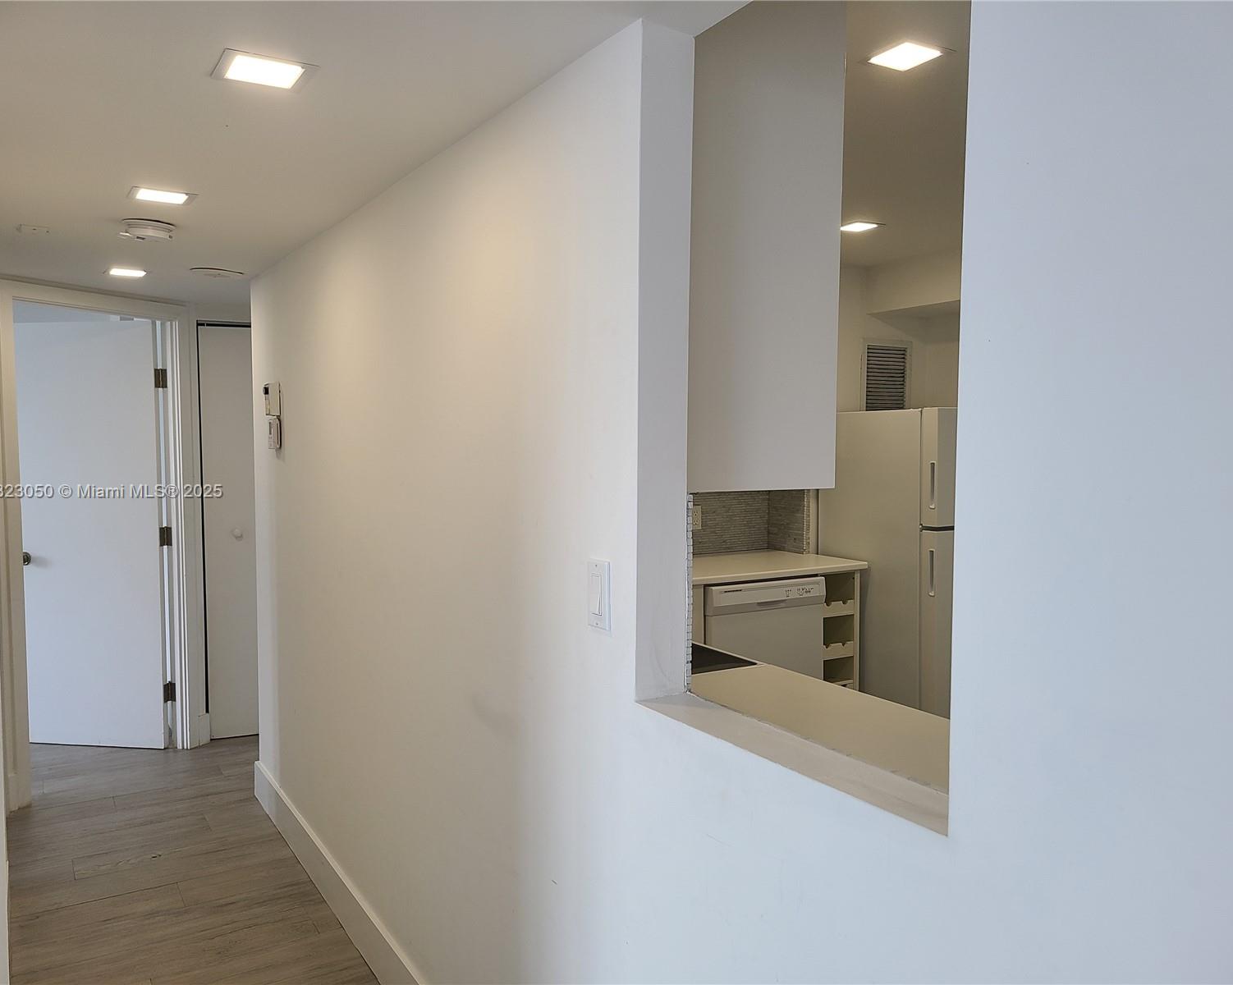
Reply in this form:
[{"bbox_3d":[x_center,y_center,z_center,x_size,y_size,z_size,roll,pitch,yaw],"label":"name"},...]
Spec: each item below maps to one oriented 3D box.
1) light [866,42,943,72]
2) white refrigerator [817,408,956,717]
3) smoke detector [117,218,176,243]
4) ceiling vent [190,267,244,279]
[{"bbox_3d":[0.644,-0.969,2.203,0.145,0.020,0.145,-2,4,-31],"label":"light"},{"bbox_3d":[1.486,0.424,4.766,0.730,1.630,0.750,-2,4,-31],"label":"white refrigerator"},{"bbox_3d":[-1.395,-0.779,2.948,0.150,0.046,0.150,-2,4,-31],"label":"smoke detector"},{"bbox_3d":[-1.541,-0.843,3.816,0.200,0.020,0.200,-2,4,-31],"label":"ceiling vent"}]

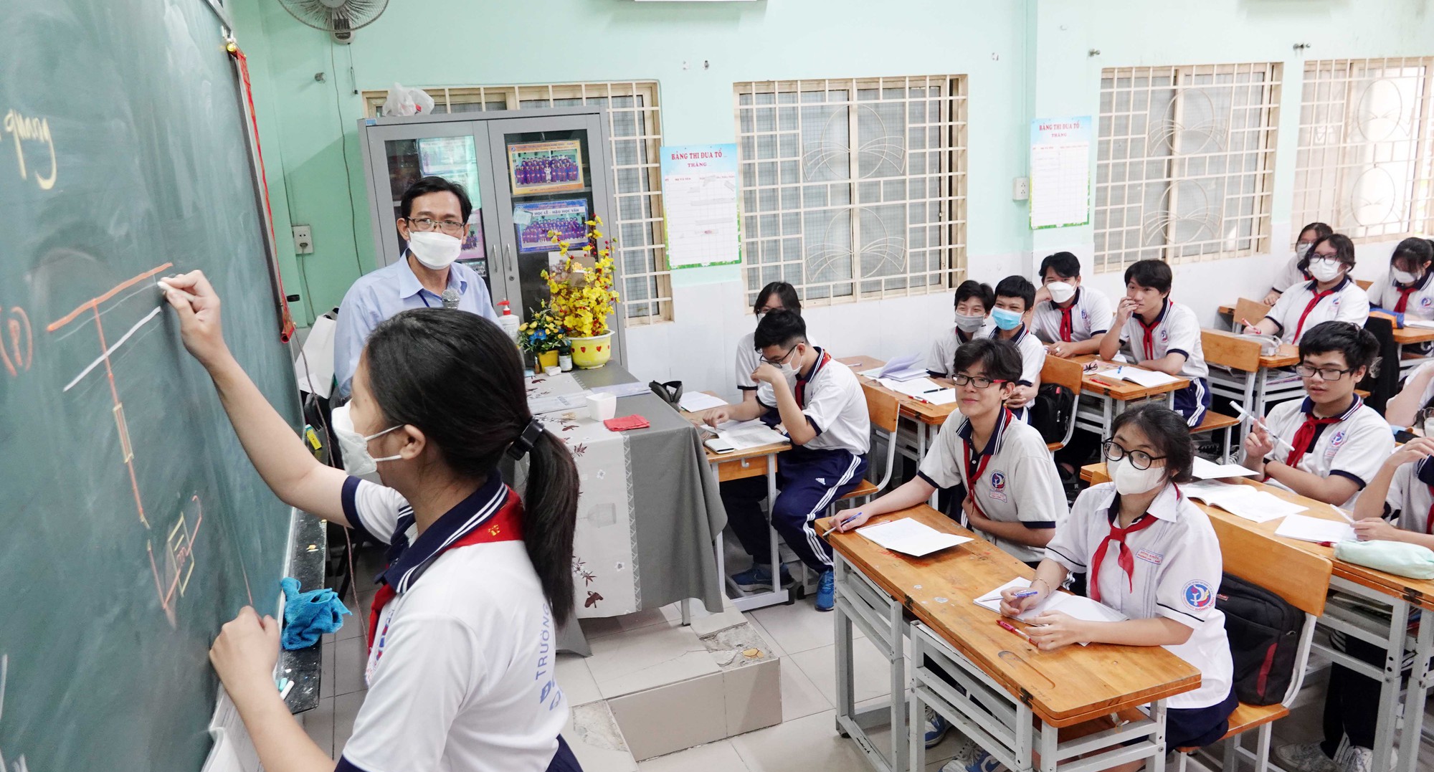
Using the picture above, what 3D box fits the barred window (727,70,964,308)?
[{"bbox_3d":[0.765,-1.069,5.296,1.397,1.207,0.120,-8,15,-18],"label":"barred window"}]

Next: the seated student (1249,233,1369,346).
[{"bbox_3d":[3.301,-0.188,5.326,0.720,1.290,0.530,-11,16,-29],"label":"seated student"}]

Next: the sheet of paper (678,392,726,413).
[{"bbox_3d":[-0.112,0.080,4.684,0.210,0.008,0.310,-11,16,-28],"label":"sheet of paper"}]

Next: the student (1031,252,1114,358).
[{"bbox_3d":[2.006,-0.118,5.391,0.720,1.270,0.520,-12,17,-32],"label":"student"}]

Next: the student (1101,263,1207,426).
[{"bbox_3d":[2.222,-0.011,4.906,0.740,1.270,0.520,-10,15,-26],"label":"student"}]

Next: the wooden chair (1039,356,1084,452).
[{"bbox_3d":[1.492,0.293,4.769,0.460,0.830,0.390,-8,15,-18],"label":"wooden chair"}]

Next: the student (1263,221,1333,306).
[{"bbox_3d":[3.889,-0.433,6.219,0.720,1.260,0.500,-11,16,-29],"label":"student"}]

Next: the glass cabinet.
[{"bbox_3d":[-0.975,-0.267,4.402,1.010,1.870,0.430,-7,14,-13],"label":"glass cabinet"}]

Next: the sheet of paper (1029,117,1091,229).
[{"bbox_3d":[2.006,-1.241,5.565,0.425,0.625,0.010,-8,15,-18],"label":"sheet of paper"}]

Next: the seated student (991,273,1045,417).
[{"bbox_3d":[1.351,0.110,4.637,0.700,1.260,0.450,-13,17,-34],"label":"seated student"}]

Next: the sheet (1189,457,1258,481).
[{"bbox_3d":[1.741,0.283,3.378,0.210,0.030,0.270,-8,15,-18],"label":"sheet"}]

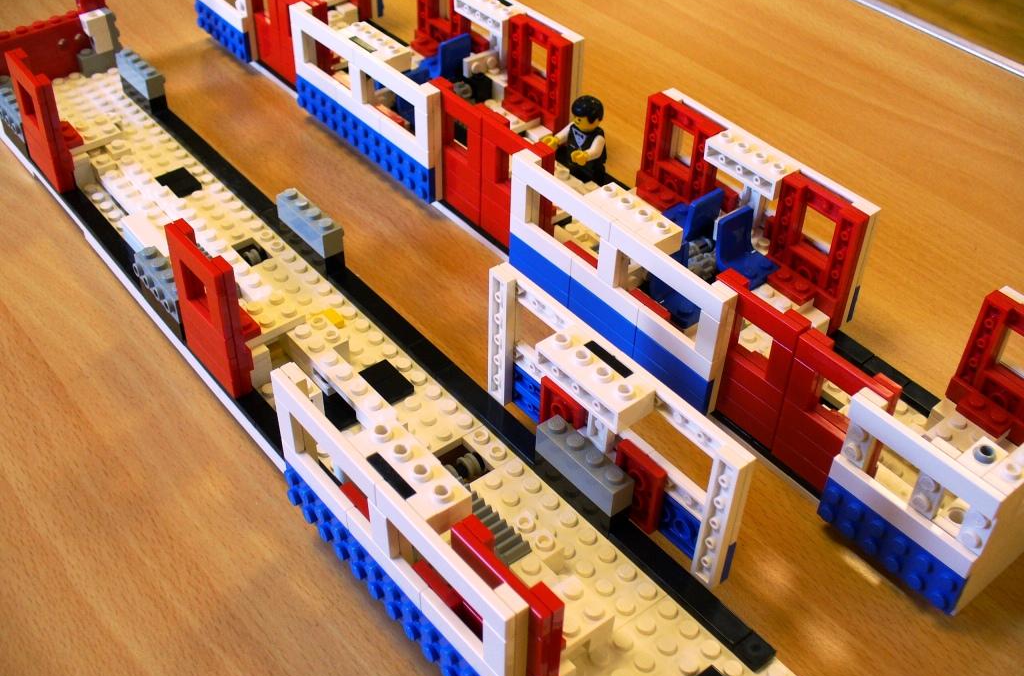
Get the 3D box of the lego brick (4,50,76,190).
[{"bbox_3d":[-0.186,-0.086,0.434,0.007,0.048,0.032,-28,50,-29],"label":"lego brick"}]

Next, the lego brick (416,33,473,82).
[{"bbox_3d":[-0.029,-0.124,0.476,0.016,0.019,0.015,-29,50,-28],"label":"lego brick"}]

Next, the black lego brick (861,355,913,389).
[{"bbox_3d":[0.125,0.013,0.366,0.008,0.003,0.016,-29,50,-28],"label":"black lego brick"}]

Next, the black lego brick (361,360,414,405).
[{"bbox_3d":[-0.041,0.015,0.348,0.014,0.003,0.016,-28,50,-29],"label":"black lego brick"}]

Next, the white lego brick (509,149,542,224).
[{"bbox_3d":[0.005,-0.052,0.372,0.006,0.024,0.008,-28,50,-29],"label":"white lego brick"}]

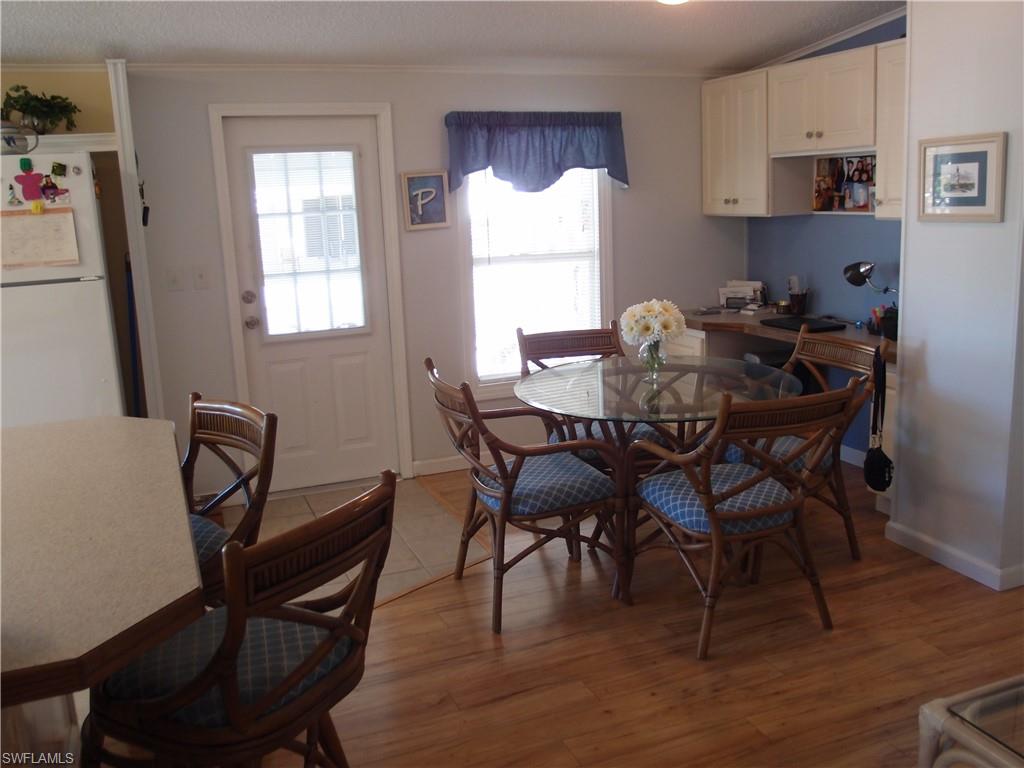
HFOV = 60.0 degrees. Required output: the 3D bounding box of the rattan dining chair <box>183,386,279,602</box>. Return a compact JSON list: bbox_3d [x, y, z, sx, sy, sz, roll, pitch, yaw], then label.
[{"bbox_3d":[-0.917,0.578,2.441,0.520,0.990,0.480,-14,16,-43],"label":"rattan dining chair"}]

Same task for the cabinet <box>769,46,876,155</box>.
[{"bbox_3d":[1.676,-1.400,4.468,0.325,0.457,0.765,-7,13,-21],"label":"cabinet"}]

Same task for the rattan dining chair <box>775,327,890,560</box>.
[{"bbox_3d":[1.116,0.267,3.709,0.610,0.910,0.590,-7,13,-21],"label":"rattan dining chair"}]

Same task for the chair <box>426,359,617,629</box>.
[{"bbox_3d":[0.055,0.377,3.398,0.640,0.910,0.580,-7,13,-18],"label":"chair"}]

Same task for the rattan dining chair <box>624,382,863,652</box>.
[{"bbox_3d":[0.775,0.411,3.072,0.570,0.910,0.620,-6,12,-17],"label":"rattan dining chair"}]

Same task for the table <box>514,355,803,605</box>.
[{"bbox_3d":[0.591,0.377,3.630,1.190,0.765,1.190,-3,12,1],"label":"table"}]

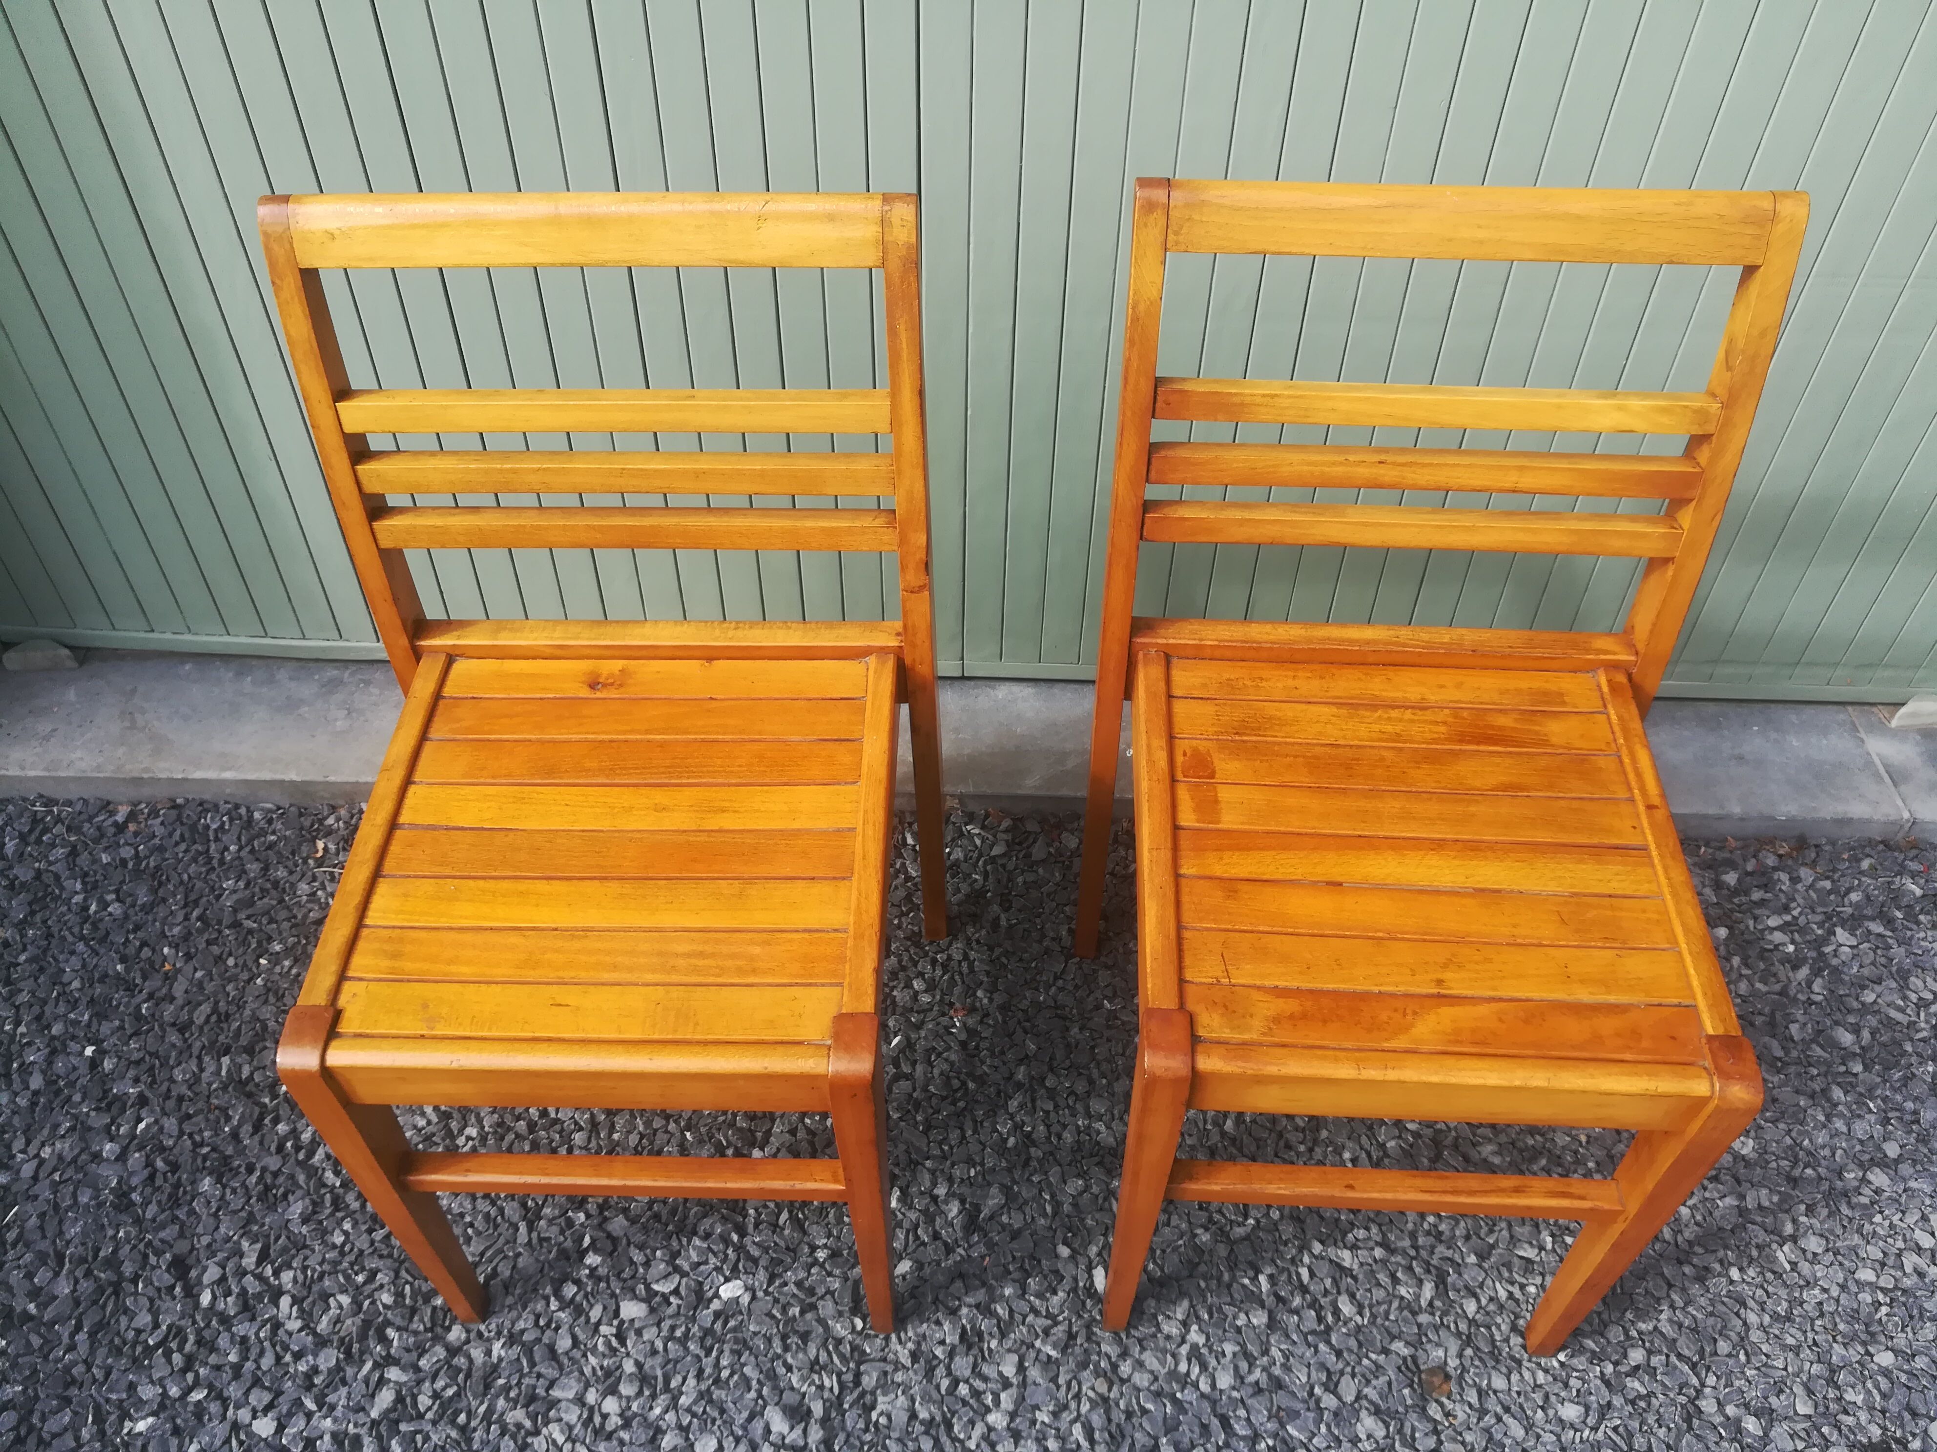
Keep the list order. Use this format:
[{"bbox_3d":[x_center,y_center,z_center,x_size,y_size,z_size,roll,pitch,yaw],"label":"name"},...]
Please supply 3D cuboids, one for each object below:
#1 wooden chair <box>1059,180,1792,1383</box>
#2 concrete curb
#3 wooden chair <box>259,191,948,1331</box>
[{"bbox_3d":[0.324,0.087,1.112,0.445,0.828,0.462,2,46,2],"label":"wooden chair"},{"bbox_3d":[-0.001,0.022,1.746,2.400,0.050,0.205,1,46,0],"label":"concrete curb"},{"bbox_3d":[-0.255,0.083,1.132,0.445,0.828,0.462,1,46,1],"label":"wooden chair"}]

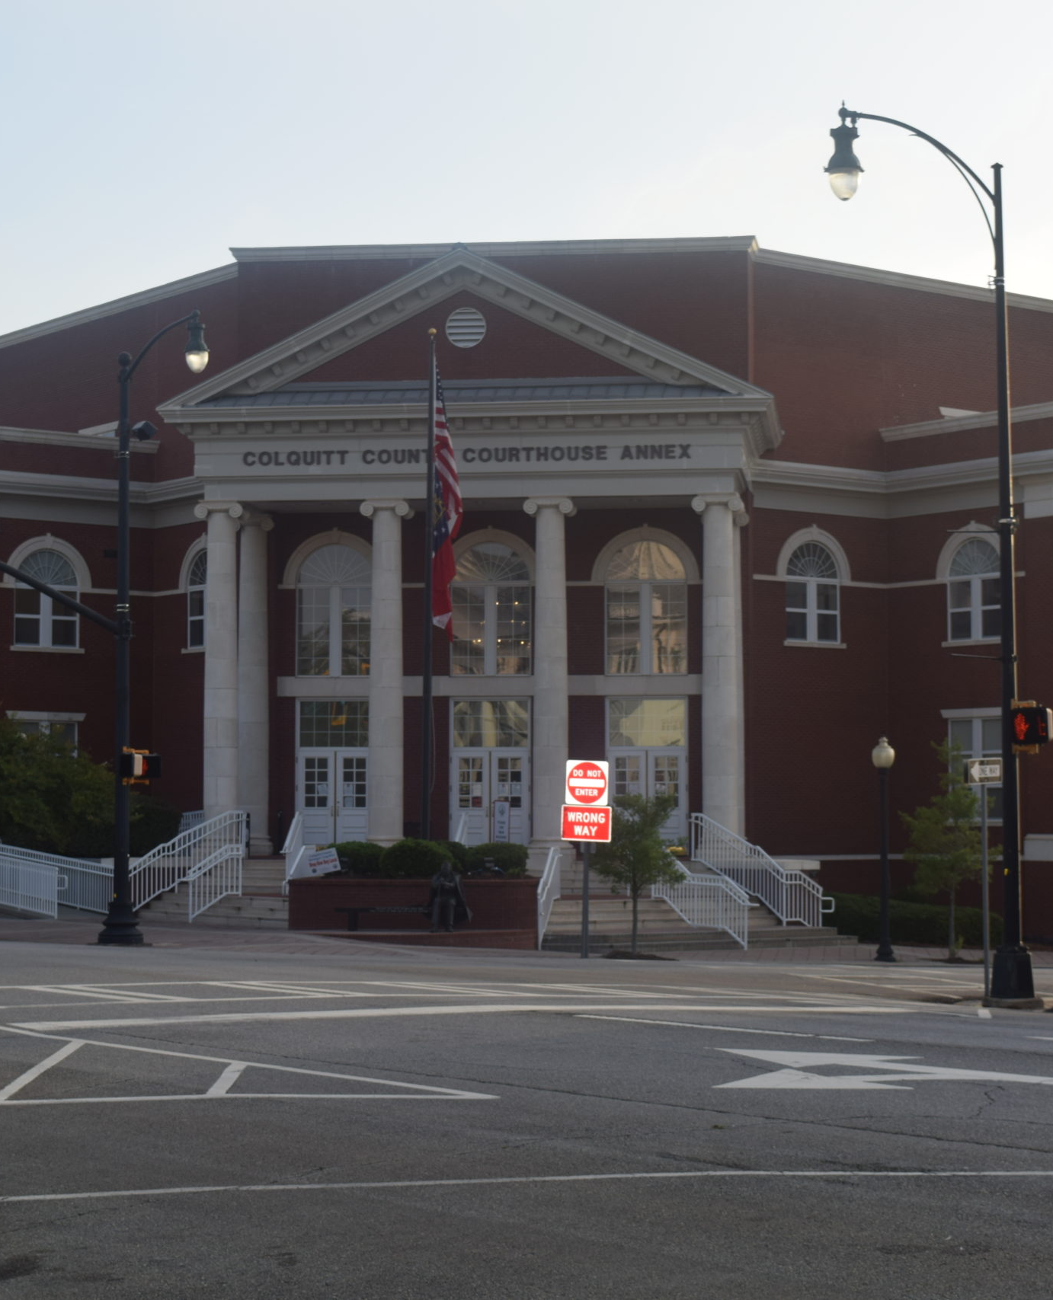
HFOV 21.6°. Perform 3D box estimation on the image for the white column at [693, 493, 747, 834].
[{"bbox_3d":[4.211,0.535,60.695,1.100,8.038,1.000,0,-4,7],"label":"white column"}]

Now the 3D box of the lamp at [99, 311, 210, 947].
[{"bbox_3d":[-5.858,-0.282,44.234,0.750,10.076,2.950,3,-4,-38],"label":"lamp"}]

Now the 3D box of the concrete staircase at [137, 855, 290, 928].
[{"bbox_3d":[-5.684,4.862,55.737,2.900,1.300,4.400,3,-4,-38],"label":"concrete staircase"}]

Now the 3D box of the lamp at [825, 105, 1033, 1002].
[{"bbox_3d":[4.743,-1.070,32.529,3.170,10.468,0.520,3,-5,-38],"label":"lamp"}]

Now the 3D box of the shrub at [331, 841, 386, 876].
[{"bbox_3d":[-3.560,4.459,59.500,1.150,0.850,1.150,0,-4,8],"label":"shrub"}]

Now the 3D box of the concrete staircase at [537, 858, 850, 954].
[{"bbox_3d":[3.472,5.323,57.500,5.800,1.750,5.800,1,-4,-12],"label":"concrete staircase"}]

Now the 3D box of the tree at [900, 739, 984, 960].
[{"bbox_3d":[8.311,3.934,54.500,1.850,4.350,1.850,0,-4,8],"label":"tree"}]

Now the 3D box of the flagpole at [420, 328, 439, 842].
[{"bbox_3d":[-1.912,-0.996,54.612,0.200,10.837,0.200,0,-4,7],"label":"flagpole"}]

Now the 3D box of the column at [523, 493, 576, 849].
[{"bbox_3d":[0.527,0.488,62.407,1.030,7.910,0.980,0,-4,8],"label":"column"}]

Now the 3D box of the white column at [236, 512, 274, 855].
[{"bbox_3d":[-6.542,0.799,66.457,1.030,8.270,0.980,0,-4,8],"label":"white column"}]

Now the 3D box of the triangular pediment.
[{"bbox_3d":[-1.221,-6.413,56.603,12.561,3.444,1.600,-1,-4,7],"label":"triangular pediment"}]

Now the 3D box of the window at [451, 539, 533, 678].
[{"bbox_3d":[-0.803,-0.957,64.751,1.860,3.167,0.200,0,-4,7],"label":"window"}]

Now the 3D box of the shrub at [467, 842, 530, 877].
[{"bbox_3d":[-0.588,4.072,53.351,1.250,0.780,1.150,-1,-4,7],"label":"shrub"}]

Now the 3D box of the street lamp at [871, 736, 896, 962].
[{"bbox_3d":[6.854,3.814,53.005,0.450,4.298,0.450,0,-4,7],"label":"street lamp"}]

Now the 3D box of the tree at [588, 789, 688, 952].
[{"bbox_3d":[1.971,4.042,50.012,1.820,2.926,1.800,0,-4,7],"label":"tree"}]

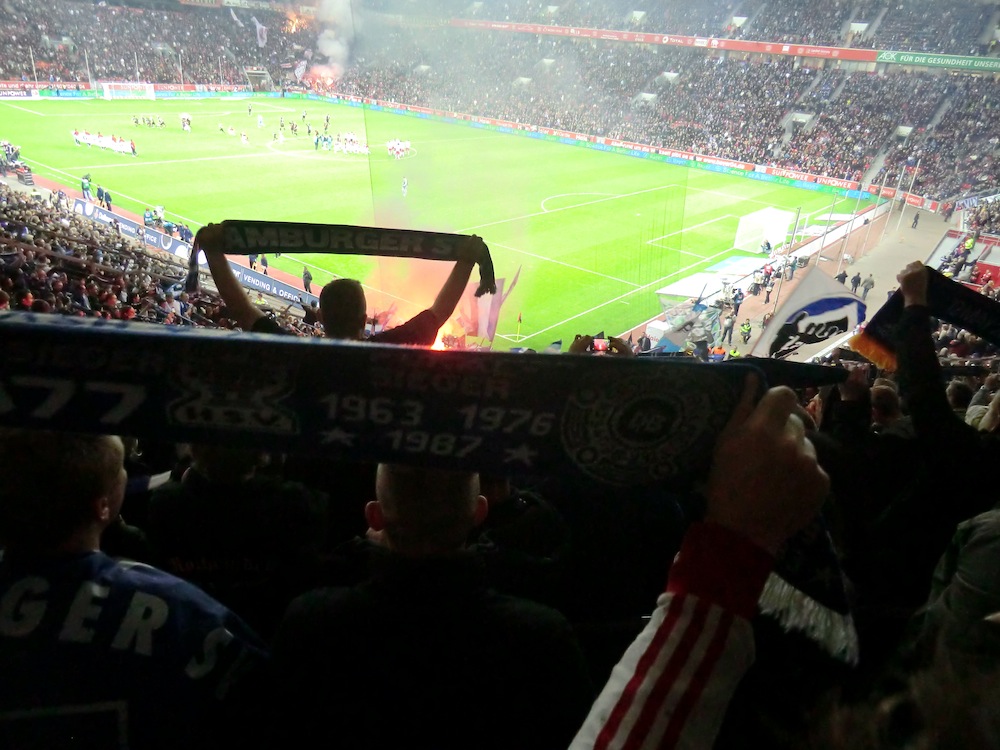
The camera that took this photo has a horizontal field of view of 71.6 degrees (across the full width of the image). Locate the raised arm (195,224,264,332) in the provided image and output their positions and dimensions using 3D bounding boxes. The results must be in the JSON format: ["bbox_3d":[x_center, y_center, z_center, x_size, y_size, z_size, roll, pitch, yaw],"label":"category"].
[{"bbox_3d":[-0.993,-0.351,2.550,0.160,0.442,0.170,-27,-4,7],"label":"raised arm"}]

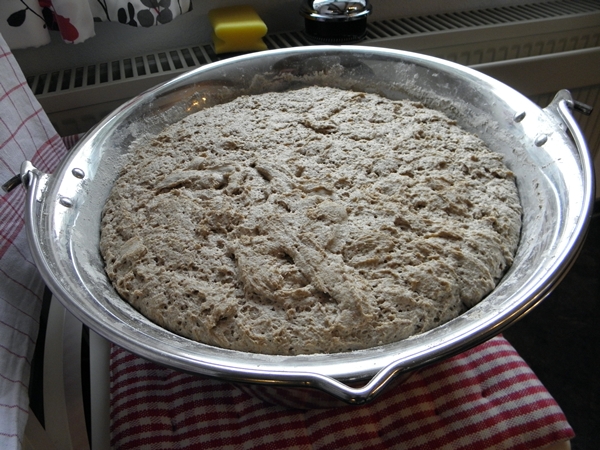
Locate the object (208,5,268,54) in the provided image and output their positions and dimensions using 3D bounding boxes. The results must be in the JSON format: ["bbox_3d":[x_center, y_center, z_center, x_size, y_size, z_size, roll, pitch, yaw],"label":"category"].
[{"bbox_3d":[-0.090,-0.280,0.702,0.072,0.046,0.089,-11,41,-10],"label":"object"}]

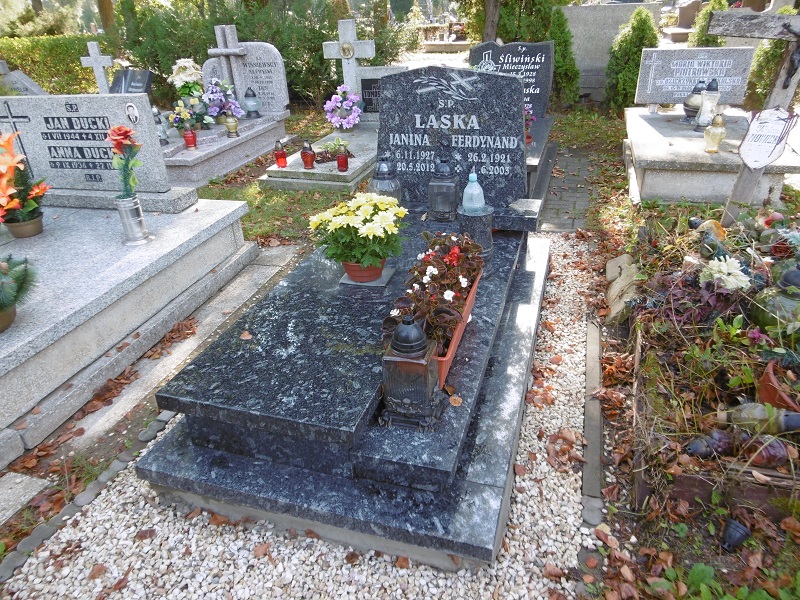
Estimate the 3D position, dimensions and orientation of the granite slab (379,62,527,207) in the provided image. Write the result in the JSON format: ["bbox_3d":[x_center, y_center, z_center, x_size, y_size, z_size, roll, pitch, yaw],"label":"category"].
[{"bbox_3d":[0.262,-0.810,2.751,0.784,0.655,0.101,6,29,16],"label":"granite slab"}]

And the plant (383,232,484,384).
[{"bbox_3d":[0.150,0.017,1.925,0.239,0.270,0.666,7,28,16],"label":"plant"}]

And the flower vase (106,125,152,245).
[{"bbox_3d":[-1.198,-0.501,2.454,0.185,0.521,0.151,6,29,16],"label":"flower vase"}]

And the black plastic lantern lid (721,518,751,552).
[{"bbox_3d":[0.919,0.652,1.526,0.063,0.063,0.076,25,56,41],"label":"black plastic lantern lid"}]

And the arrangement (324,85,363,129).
[{"bbox_3d":[-0.590,-2.111,6.077,0.426,0.478,0.177,7,28,16],"label":"arrangement"}]

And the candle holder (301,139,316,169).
[{"bbox_3d":[-0.726,-1.140,4.344,0.107,0.213,0.107,-2,27,1],"label":"candle holder"}]

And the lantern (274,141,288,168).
[{"bbox_3d":[-0.955,-1.157,4.405,0.087,0.204,0.087,6,29,16],"label":"lantern"}]

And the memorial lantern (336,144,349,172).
[{"bbox_3d":[-0.440,-1.088,4.241,0.092,0.197,0.092,-2,27,1],"label":"memorial lantern"}]

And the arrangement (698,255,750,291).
[{"bbox_3d":[1.365,-0.103,2.347,0.192,0.125,0.166,7,28,16],"label":"arrangement"}]

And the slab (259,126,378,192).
[{"bbox_3d":[-0.535,-1.292,5.024,0.823,0.157,1.646,6,29,16],"label":"slab"}]

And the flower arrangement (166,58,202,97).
[{"bbox_3d":[-2.382,-2.334,6.148,0.395,0.603,0.374,7,28,16],"label":"flower arrangement"}]

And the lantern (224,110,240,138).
[{"bbox_3d":[-1.617,-1.701,5.343,0.118,0.246,0.118,6,29,16],"label":"lantern"}]

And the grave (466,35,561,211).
[{"bbox_3d":[0.714,-1.358,4.246,0.936,1.061,2.132,7,28,16],"label":"grave"}]

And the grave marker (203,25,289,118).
[{"bbox_3d":[-1.689,-2.532,6.107,1.042,0.896,0.179,6,29,16],"label":"grave marker"}]

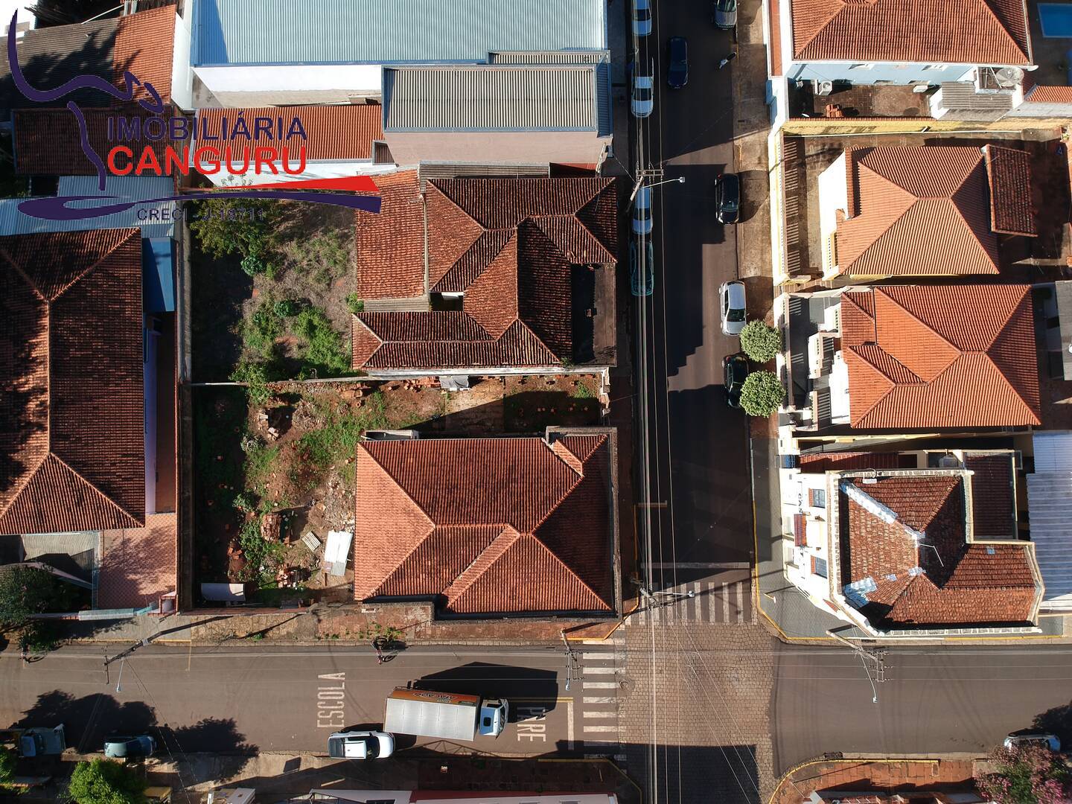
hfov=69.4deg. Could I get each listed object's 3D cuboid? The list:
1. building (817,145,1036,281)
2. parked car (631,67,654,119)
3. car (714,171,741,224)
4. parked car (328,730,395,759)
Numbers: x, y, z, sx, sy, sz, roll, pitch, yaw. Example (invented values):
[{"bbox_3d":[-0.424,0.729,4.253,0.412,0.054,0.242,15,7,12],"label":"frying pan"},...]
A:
[{"bbox_3d":[29.878,-14.204,58.383,14.969,5.300,9.697,0,87,-3],"label":"building"},{"bbox_3d":[8.243,-24.297,59.911,1.680,1.500,4.300,0,87,-3],"label":"parked car"},{"bbox_3d":[14.454,-15.243,58.161,1.700,1.500,3.785,-1,86,-3],"label":"car"},{"bbox_3d":[-12.221,24.096,54.236,4.642,1.600,1.700,1,86,-3],"label":"parked car"}]

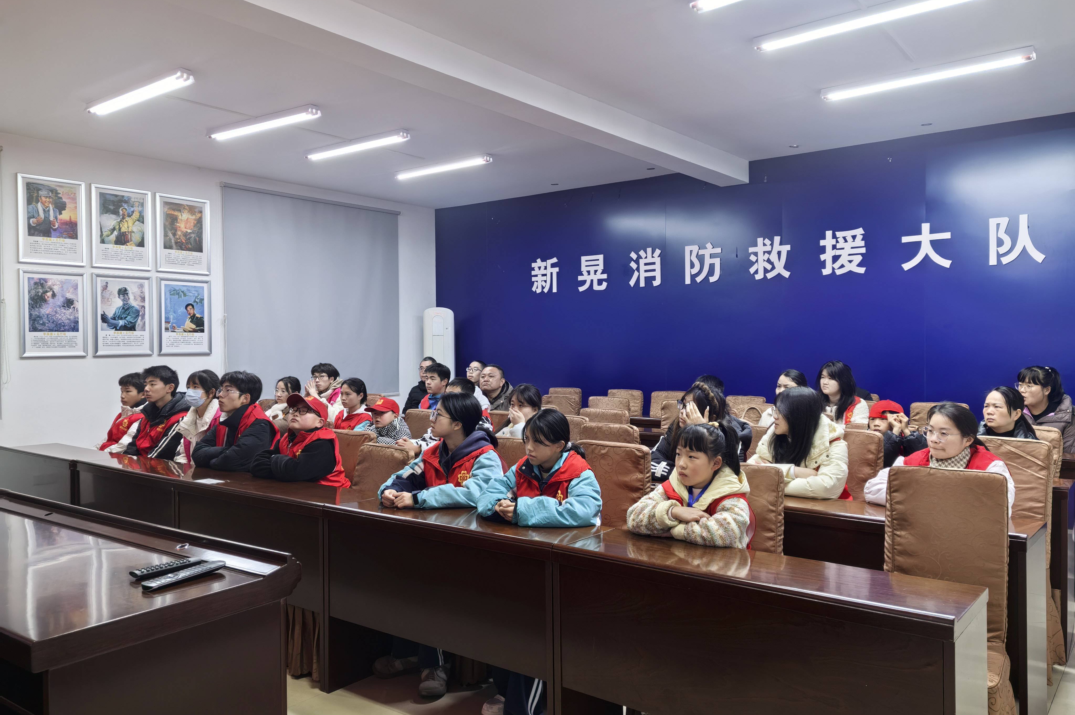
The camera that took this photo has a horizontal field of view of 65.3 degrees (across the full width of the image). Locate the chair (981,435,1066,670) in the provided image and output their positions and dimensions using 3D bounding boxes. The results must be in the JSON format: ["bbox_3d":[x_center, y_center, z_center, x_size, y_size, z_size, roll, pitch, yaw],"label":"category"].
[{"bbox_3d":[2.011,0.875,3.690,0.440,1.000,0.540,0,1,39],"label":"chair"}]

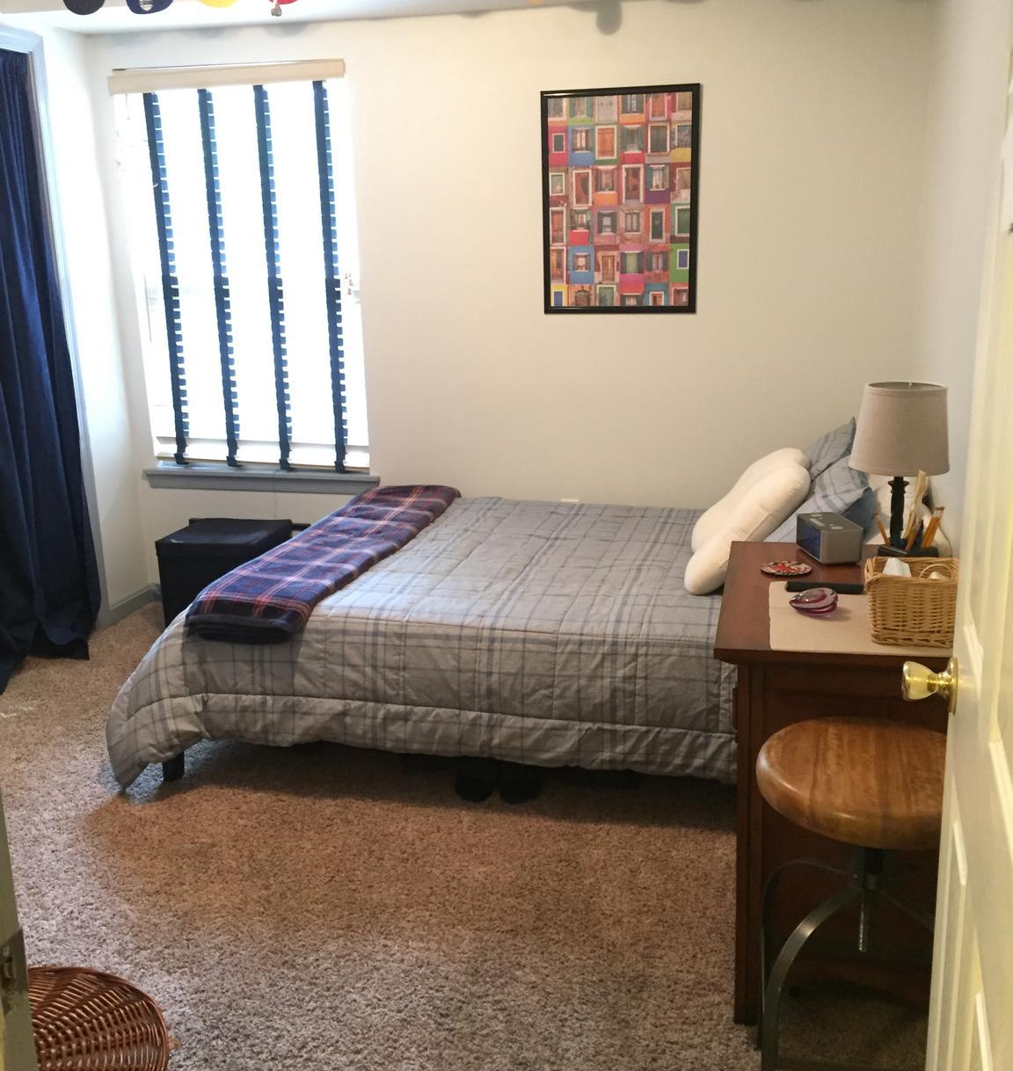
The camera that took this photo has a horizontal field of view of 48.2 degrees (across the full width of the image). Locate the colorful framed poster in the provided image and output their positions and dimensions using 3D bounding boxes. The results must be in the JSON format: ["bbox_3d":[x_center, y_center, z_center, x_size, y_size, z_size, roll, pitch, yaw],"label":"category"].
[{"bbox_3d":[0.380,-1.122,3.820,0.527,0.733,0.025,2,15,13],"label":"colorful framed poster"}]

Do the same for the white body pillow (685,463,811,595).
[{"bbox_3d":[0.658,-0.035,3.090,0.155,0.430,0.320,42,19,0],"label":"white body pillow"}]

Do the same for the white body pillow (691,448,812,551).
[{"bbox_3d":[0.723,-0.096,3.345,0.420,0.150,0.620,-43,1,19],"label":"white body pillow"}]

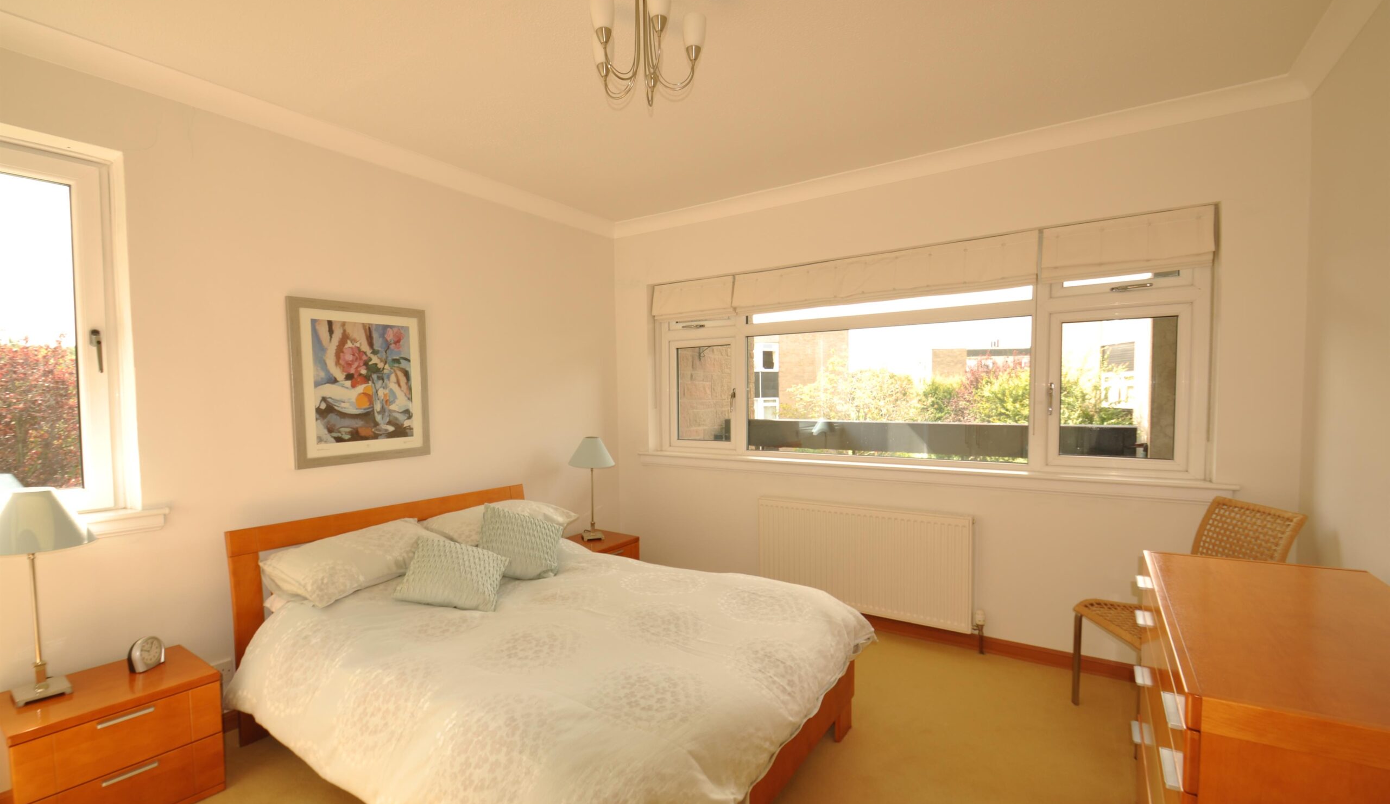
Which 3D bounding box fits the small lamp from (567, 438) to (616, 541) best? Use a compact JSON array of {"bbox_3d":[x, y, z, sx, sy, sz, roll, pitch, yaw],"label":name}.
[{"bbox_3d":[-0.702,0.579,3.881,0.292,0.671,0.292,-1,2,0],"label":"small lamp"}]

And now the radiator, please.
[{"bbox_3d":[0.936,0.889,3.328,1.213,0.594,0.084,0,2,33],"label":"radiator"}]

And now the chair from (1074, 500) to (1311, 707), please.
[{"bbox_3d":[1.973,0.895,2.368,0.604,0.920,0.445,-1,2,4],"label":"chair"}]

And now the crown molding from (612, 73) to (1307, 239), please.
[{"bbox_3d":[0.912,-1.258,3.289,3.662,0.084,0.084,0,2,33],"label":"crown molding"}]

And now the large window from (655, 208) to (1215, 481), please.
[{"bbox_3d":[0.995,-0.240,3.370,3.036,1.214,0.119,0,2,33],"label":"large window"}]

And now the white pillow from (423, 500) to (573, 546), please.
[{"bbox_3d":[-1.026,0.665,3.109,0.416,0.158,0.683,27,16,29],"label":"white pillow"}]

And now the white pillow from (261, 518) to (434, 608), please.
[{"bbox_3d":[-1.428,0.683,2.532,0.406,0.158,0.673,27,16,29],"label":"white pillow"}]

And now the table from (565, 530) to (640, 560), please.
[{"bbox_3d":[-0.684,1.138,3.756,0.426,0.441,0.495,0,2,33],"label":"table"}]

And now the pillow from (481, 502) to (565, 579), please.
[{"bbox_3d":[-0.857,0.690,2.823,0.386,0.129,0.366,21,32,-19],"label":"pillow"}]

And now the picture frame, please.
[{"bbox_3d":[-1.593,-0.090,2.803,0.030,0.756,0.641,0,2,33],"label":"picture frame"}]

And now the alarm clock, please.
[{"bbox_3d":[-1.986,0.900,2.103,0.059,0.114,0.094,0,2,27],"label":"alarm clock"}]

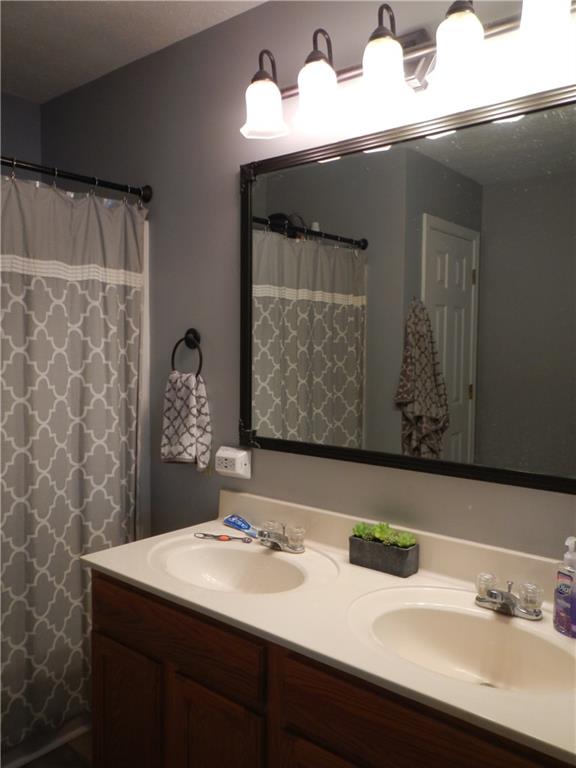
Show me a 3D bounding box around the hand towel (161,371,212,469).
[{"bbox_3d":[-0.370,0.126,2.229,0.233,0.350,0.074,3,4,39],"label":"hand towel"}]

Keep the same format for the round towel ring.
[{"bbox_3d":[-0.356,-0.100,2.226,0.165,0.194,0.052,3,4,39],"label":"round towel ring"}]

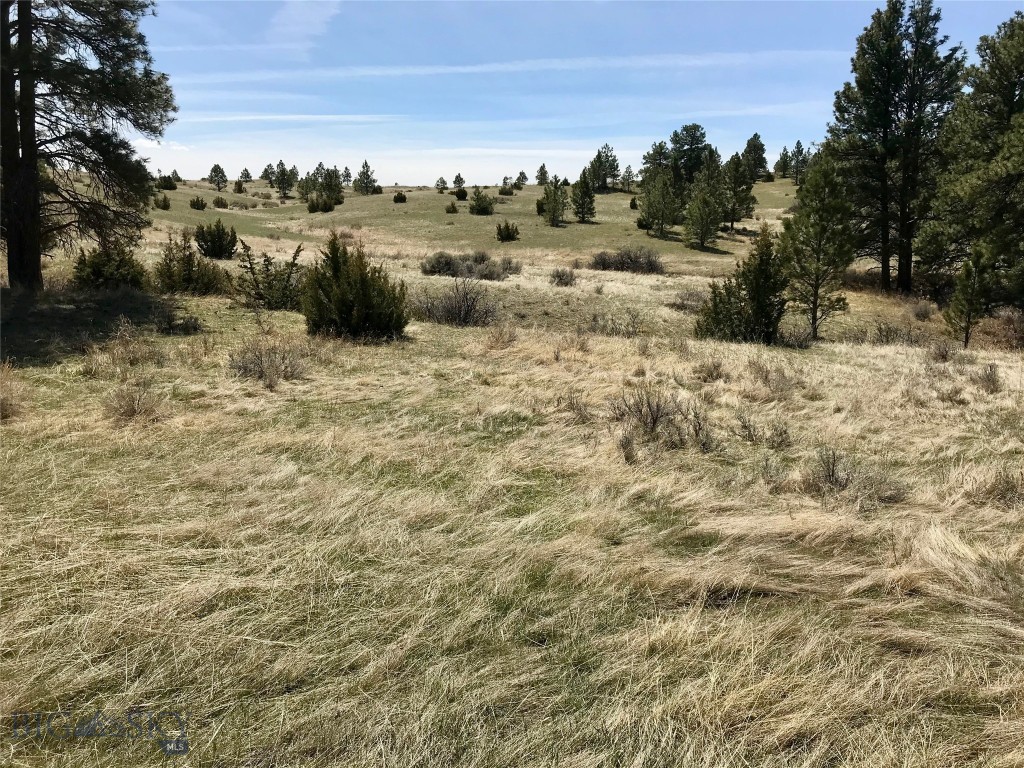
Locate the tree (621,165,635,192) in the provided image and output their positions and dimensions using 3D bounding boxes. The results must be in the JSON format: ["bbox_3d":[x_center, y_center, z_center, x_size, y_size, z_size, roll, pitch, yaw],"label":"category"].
[{"bbox_3d":[14.641,-26.050,105.000,1.739,3.480,1.739,2,13,8],"label":"tree"}]

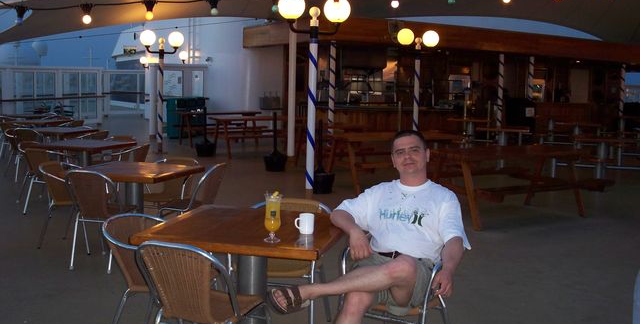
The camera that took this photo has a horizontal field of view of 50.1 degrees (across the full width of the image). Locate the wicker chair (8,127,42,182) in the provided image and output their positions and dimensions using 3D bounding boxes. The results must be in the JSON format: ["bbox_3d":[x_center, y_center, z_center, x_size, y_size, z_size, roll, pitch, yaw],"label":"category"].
[{"bbox_3d":[-4.156,-0.099,9.958,0.540,0.780,0.570,3,6,11],"label":"wicker chair"}]

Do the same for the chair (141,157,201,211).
[{"bbox_3d":[-1.400,0.377,6.319,0.530,0.750,0.570,3,6,12],"label":"chair"}]

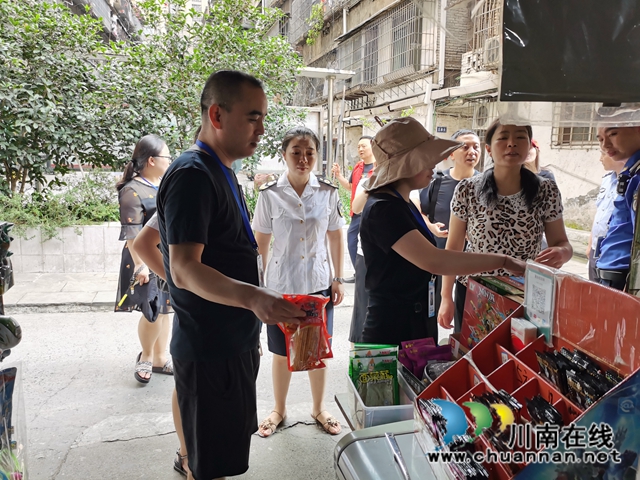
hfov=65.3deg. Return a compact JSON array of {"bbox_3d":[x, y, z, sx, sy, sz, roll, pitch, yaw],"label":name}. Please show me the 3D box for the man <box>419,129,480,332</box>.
[{"bbox_3d":[0.980,0.086,3.468,0.520,1.680,0.380,-5,9,-30],"label":"man"}]

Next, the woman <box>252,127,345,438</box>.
[{"bbox_3d":[-0.110,0.242,2.631,0.480,1.610,0.310,0,8,-2],"label":"woman"}]

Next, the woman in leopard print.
[{"bbox_3d":[0.790,0.287,2.214,0.560,1.640,0.360,2,8,12],"label":"woman in leopard print"}]

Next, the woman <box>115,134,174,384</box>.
[{"bbox_3d":[-1.110,0.138,3.354,0.370,1.610,0.470,5,10,32],"label":"woman"}]

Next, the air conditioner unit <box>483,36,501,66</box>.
[{"bbox_3d":[3.527,-3.620,9.479,0.300,0.540,0.800,-3,9,-22],"label":"air conditioner unit"}]

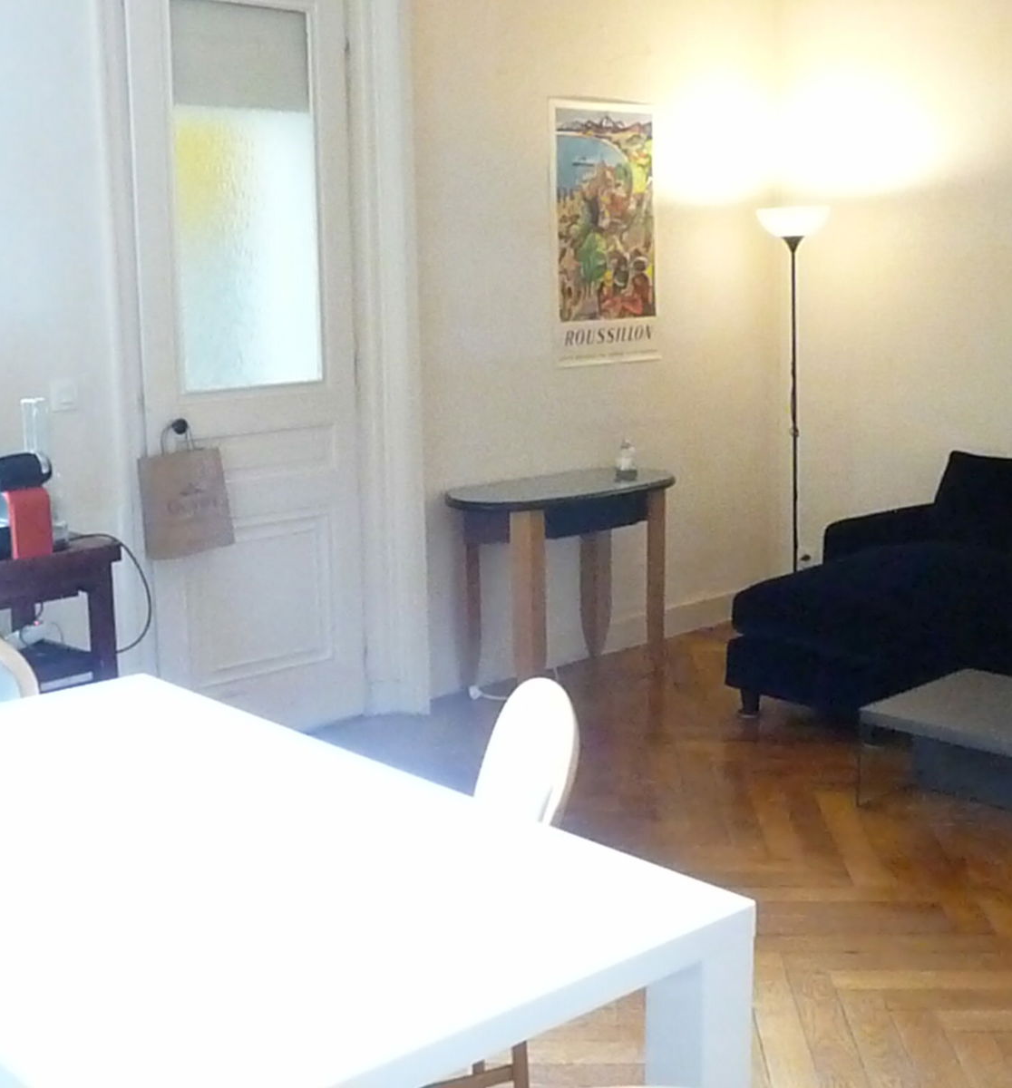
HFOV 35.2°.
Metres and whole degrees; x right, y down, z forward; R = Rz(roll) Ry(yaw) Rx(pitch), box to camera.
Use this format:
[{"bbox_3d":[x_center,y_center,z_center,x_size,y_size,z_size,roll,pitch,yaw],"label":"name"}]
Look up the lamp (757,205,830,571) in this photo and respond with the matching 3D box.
[{"bbox_3d":[1.166,-0.482,6.558,0.285,1.770,0.285,-1,11,0],"label":"lamp"}]

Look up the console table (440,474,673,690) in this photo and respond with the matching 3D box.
[{"bbox_3d":[0.240,0.162,5.902,0.430,0.775,0.990,10,15,44],"label":"console table"}]

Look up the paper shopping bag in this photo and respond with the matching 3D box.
[{"bbox_3d":[-0.991,-0.131,4.928,0.090,0.315,0.305,10,15,44],"label":"paper shopping bag"}]

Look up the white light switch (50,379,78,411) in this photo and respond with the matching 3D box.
[{"bbox_3d":[-1.269,-0.428,4.581,0.012,0.087,0.085,10,15,44],"label":"white light switch"}]

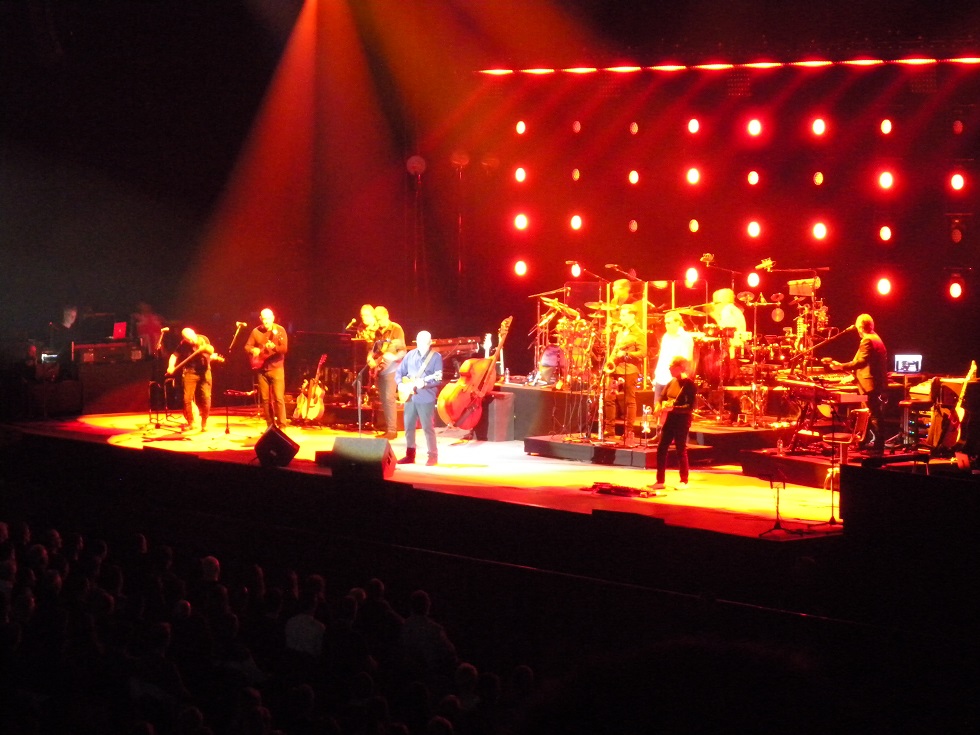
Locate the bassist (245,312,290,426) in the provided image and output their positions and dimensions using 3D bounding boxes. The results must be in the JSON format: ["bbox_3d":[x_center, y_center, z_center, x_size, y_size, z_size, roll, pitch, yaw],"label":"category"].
[{"bbox_3d":[-3.357,0.014,47.735,0.650,1.800,0.440,1,4,13],"label":"bassist"}]

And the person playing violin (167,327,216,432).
[{"bbox_3d":[-4.464,0.174,47.344,0.680,1.540,0.520,1,4,8],"label":"person playing violin"}]

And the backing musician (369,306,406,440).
[{"bbox_3d":[-1.489,0.083,45.832,0.540,1.880,0.560,-3,5,-35],"label":"backing musician"}]

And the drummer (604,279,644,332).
[{"bbox_3d":[1.998,-0.536,46.747,0.750,1.460,0.700,-4,6,-42],"label":"drummer"}]

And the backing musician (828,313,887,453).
[{"bbox_3d":[4.804,0.225,41.335,0.720,1.800,0.550,1,4,6],"label":"backing musician"}]

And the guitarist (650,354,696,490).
[{"bbox_3d":[2.311,0.697,39.940,0.540,1.650,0.540,-3,5,-33],"label":"guitarist"}]

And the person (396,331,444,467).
[{"bbox_3d":[-0.946,0.424,42.535,0.620,1.790,0.450,2,5,24],"label":"person"}]

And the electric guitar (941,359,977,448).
[{"bbox_3d":[6.041,0.476,40.800,0.130,1.100,0.400,15,-7,-41],"label":"electric guitar"}]

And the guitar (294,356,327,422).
[{"bbox_3d":[-2.642,0.310,48.000,0.130,1.020,0.400,15,-7,-41],"label":"guitar"}]

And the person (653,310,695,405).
[{"bbox_3d":[2.496,0.143,43.135,0.560,1.790,0.420,3,5,33],"label":"person"}]

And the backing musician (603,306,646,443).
[{"bbox_3d":[1.865,0.061,43.634,0.560,1.840,0.520,3,5,38],"label":"backing musician"}]

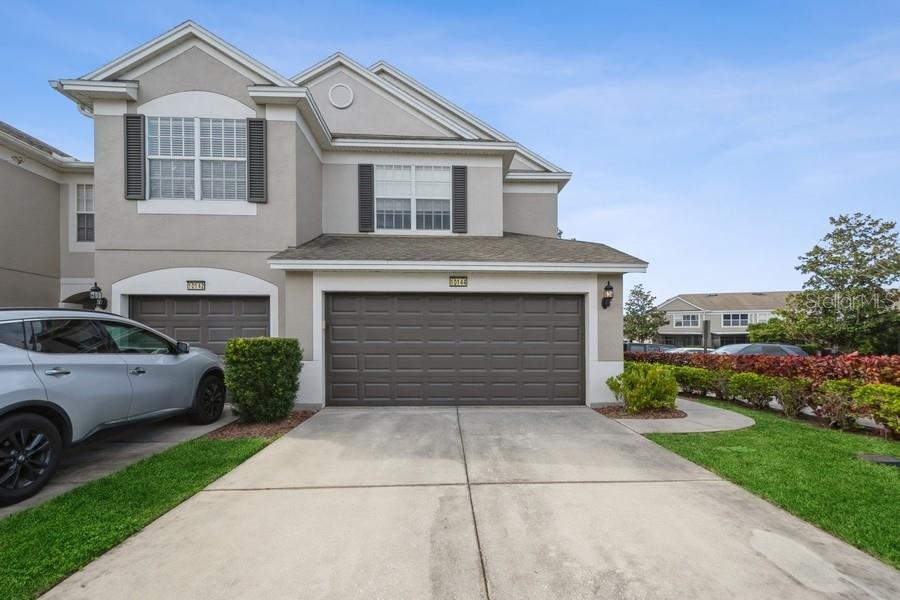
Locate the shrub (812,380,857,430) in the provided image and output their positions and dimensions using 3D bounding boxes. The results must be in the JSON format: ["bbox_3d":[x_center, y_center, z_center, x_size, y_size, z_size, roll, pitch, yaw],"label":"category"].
[{"bbox_3d":[5.580,1.530,5.450,0.590,0.730,0.610,0,-3,0],"label":"shrub"}]

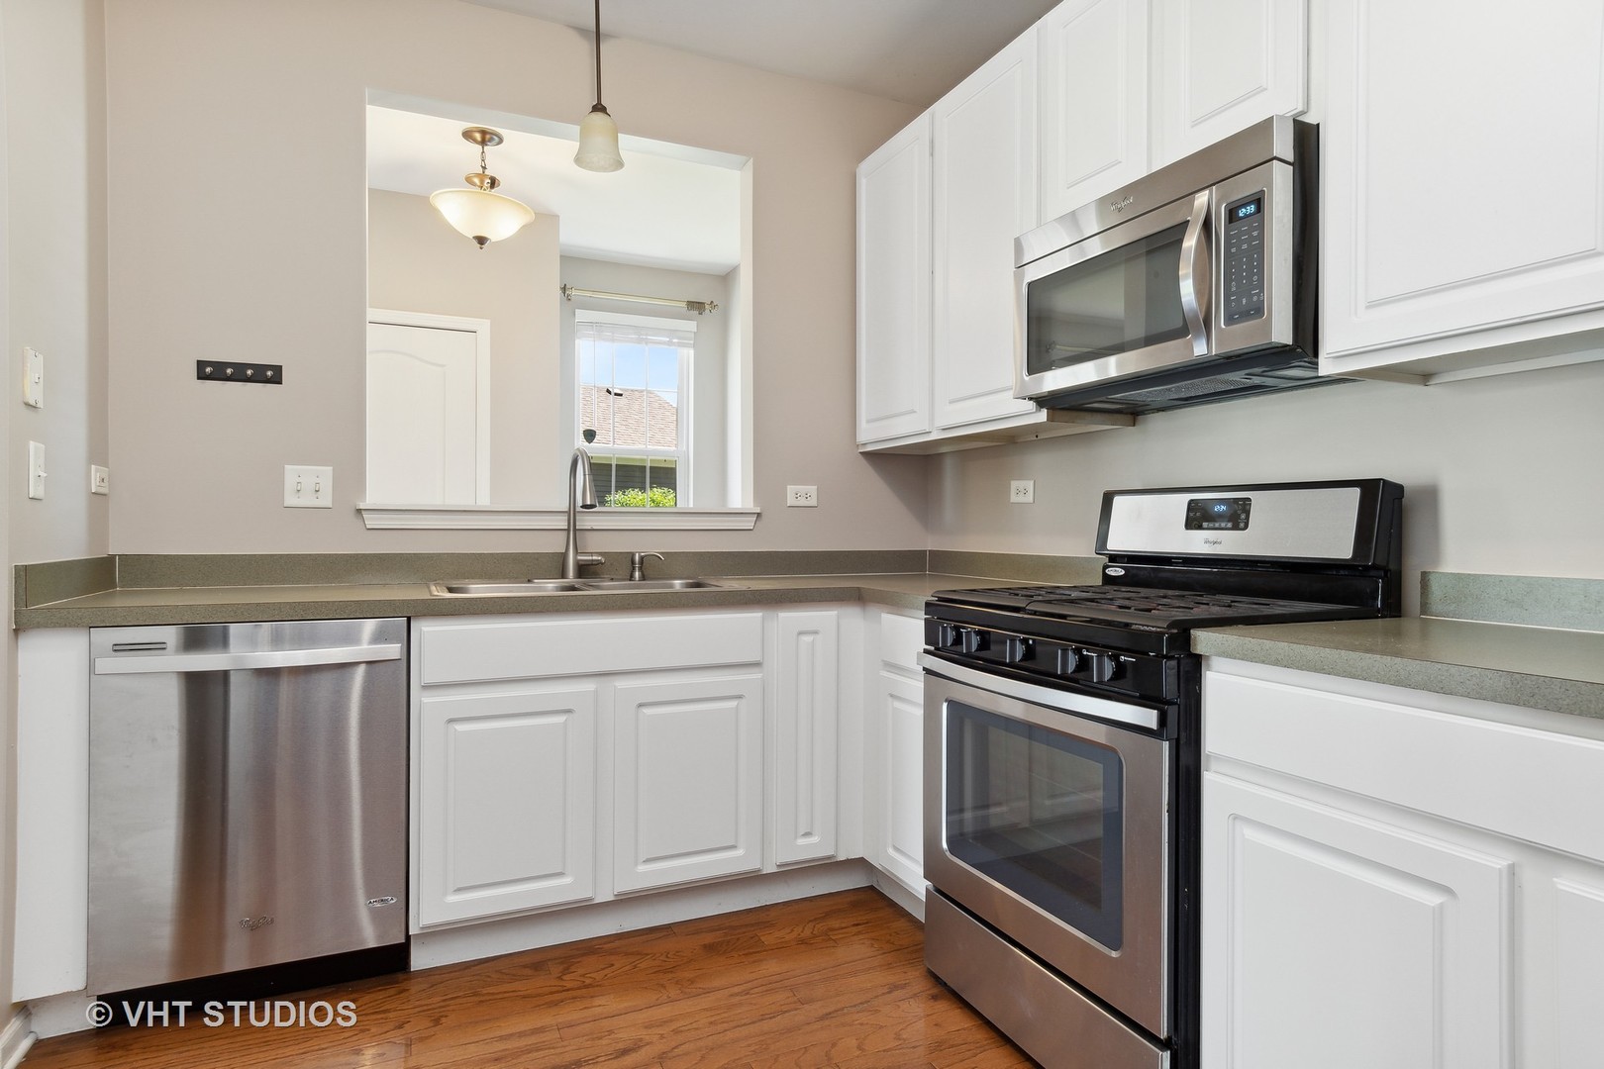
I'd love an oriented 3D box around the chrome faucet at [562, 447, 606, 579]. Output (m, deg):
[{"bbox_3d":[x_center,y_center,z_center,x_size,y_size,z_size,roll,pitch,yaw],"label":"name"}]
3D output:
[{"bbox_3d":[-0.669,-0.060,2.502,0.135,0.420,0.250,0,0,-29],"label":"chrome faucet"}]

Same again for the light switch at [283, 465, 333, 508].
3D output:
[{"bbox_3d":[-1.447,-0.139,2.352,0.118,0.118,0.016,0,0,-23],"label":"light switch"}]

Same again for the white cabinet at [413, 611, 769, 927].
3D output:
[{"bbox_3d":[-0.634,0.582,2.382,0.915,0.785,0.600,0,0,-23],"label":"white cabinet"}]

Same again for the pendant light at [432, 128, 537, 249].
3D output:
[{"bbox_3d":[-1.315,-1.410,3.300,0.400,0.465,0.400,0,0,-23],"label":"pendant light"}]

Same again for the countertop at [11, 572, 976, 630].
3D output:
[{"bbox_3d":[-0.464,0.173,2.220,2.550,0.042,1.030,0,0,-23],"label":"countertop"}]

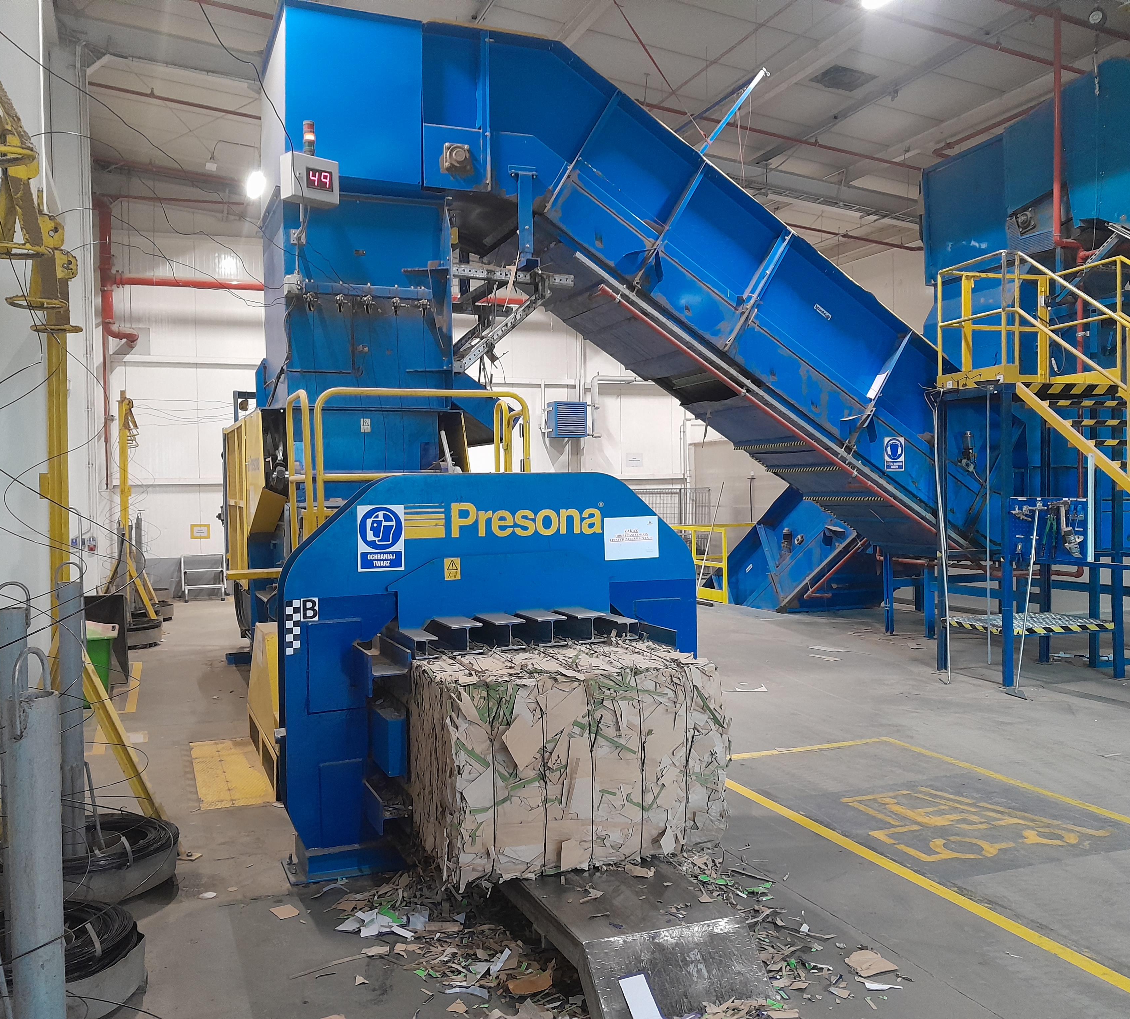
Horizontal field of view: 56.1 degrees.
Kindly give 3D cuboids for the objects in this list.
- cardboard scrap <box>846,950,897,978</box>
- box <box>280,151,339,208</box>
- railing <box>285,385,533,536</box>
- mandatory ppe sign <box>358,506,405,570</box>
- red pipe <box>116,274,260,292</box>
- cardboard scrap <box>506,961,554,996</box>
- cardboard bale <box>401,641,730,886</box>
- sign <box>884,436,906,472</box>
[{"bbox_3d":[1.126,1.660,3.898,0.165,0.025,0.160,-1,2,-22],"label":"cardboard scrap"},{"bbox_3d":[-1.714,-2.217,7.150,0.357,0.283,0.143,-2,3,-45],"label":"box"},{"bbox_3d":[-1.025,-0.185,6.789,1.330,1.080,1.220,-1,2,-22],"label":"railing"},{"bbox_3d":[-0.832,0.132,4.806,0.214,0.297,0.010,-1,2,-22],"label":"mandatory ppe sign"},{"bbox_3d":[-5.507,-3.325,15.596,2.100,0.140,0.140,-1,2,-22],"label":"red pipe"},{"bbox_3d":[-0.121,1.643,3.719,0.155,0.045,0.110,-1,2,-22],"label":"cardboard scrap"},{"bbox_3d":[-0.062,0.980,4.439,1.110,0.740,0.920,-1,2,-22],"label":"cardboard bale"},{"bbox_3d":[2.963,-0.494,9.517,0.216,0.300,0.010,-1,2,-22],"label":"sign"}]

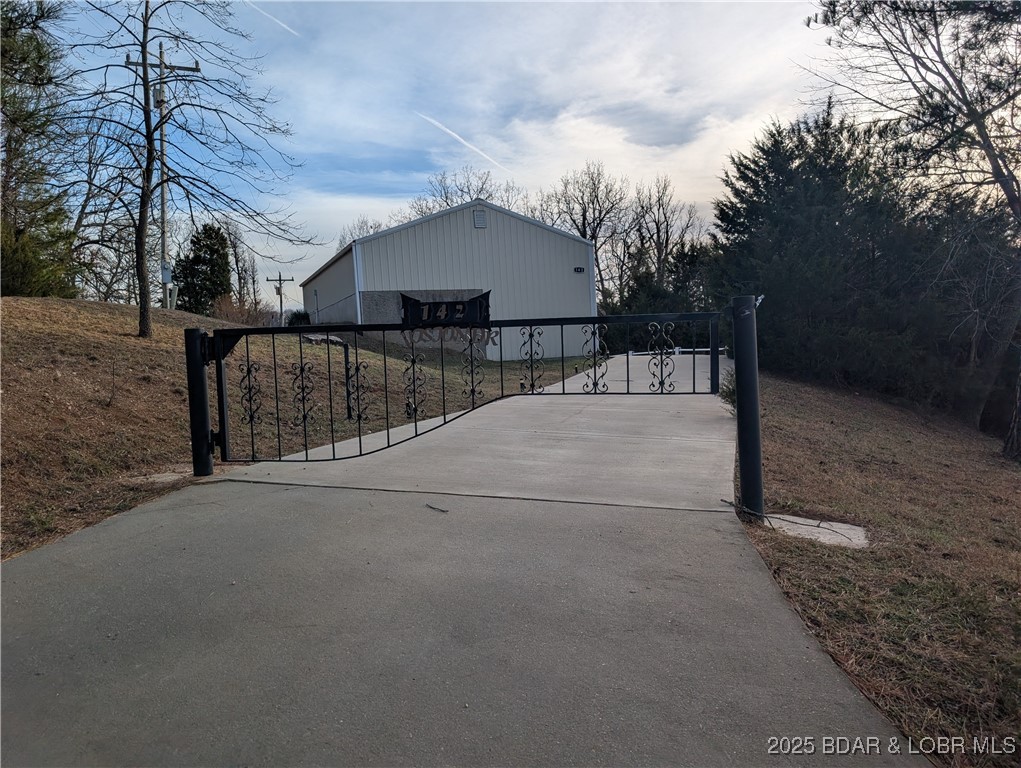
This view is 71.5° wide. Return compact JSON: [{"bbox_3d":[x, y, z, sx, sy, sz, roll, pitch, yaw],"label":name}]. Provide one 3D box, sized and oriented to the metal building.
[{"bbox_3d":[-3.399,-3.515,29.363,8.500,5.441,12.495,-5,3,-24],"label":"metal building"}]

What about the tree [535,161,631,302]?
[{"bbox_3d":[4.731,-8.415,45.000,6.100,11.748,6.000,-4,2,0],"label":"tree"}]

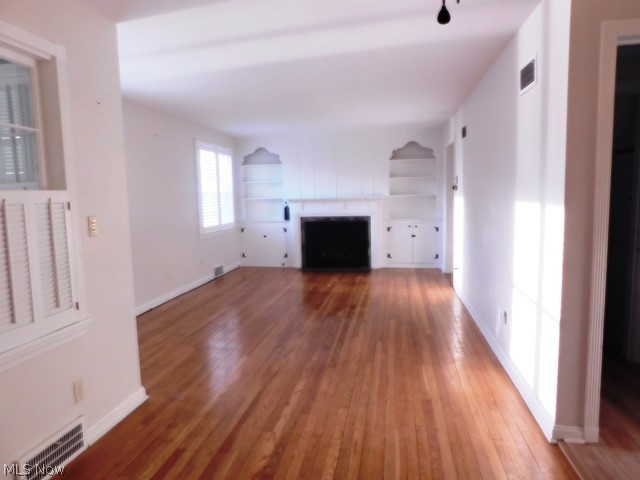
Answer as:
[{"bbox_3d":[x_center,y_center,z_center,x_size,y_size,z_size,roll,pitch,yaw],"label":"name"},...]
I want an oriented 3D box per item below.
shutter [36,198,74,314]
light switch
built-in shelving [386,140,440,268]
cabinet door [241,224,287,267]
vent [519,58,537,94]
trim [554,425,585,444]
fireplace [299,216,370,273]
[{"bbox_3d":[-1.343,0.099,2.168,0.030,0.650,0.215,0,6,10],"label":"shutter"},{"bbox_3d":[-1.292,-0.076,2.432,0.015,0.116,0.073,0,6,10],"label":"light switch"},{"bbox_3d":[1.694,-0.628,7.731,0.960,2.280,0.300,0,6,10],"label":"built-in shelving"},{"bbox_3d":[-1.083,0.106,8.186,0.910,0.800,0.040,0,6,10],"label":"cabinet door"},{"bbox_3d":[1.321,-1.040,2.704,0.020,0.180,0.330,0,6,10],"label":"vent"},{"bbox_3d":[1.343,1.050,2.300,0.165,0.102,0.022,0,6,10],"label":"trim"},{"bbox_3d":[0.321,0.044,7.856,1.270,0.980,0.380,0,6,10],"label":"fireplace"}]

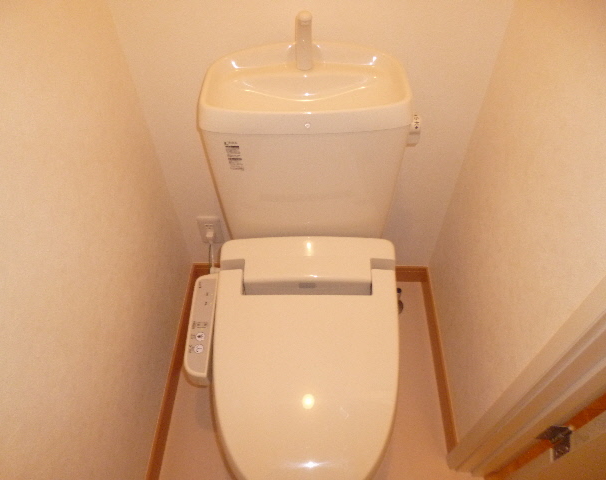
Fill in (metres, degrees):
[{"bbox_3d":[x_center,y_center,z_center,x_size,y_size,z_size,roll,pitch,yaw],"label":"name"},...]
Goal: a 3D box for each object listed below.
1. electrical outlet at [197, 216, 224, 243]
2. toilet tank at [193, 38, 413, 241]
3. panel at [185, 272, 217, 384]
[{"bbox_3d":[-0.282,-0.025,1.363,0.070,0.118,0.012,1,50,1],"label":"electrical outlet"},{"bbox_3d":[0.005,-0.175,0.969,0.378,0.410,0.250,1,50,1],"label":"toilet tank"},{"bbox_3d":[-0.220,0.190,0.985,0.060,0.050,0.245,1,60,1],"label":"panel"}]

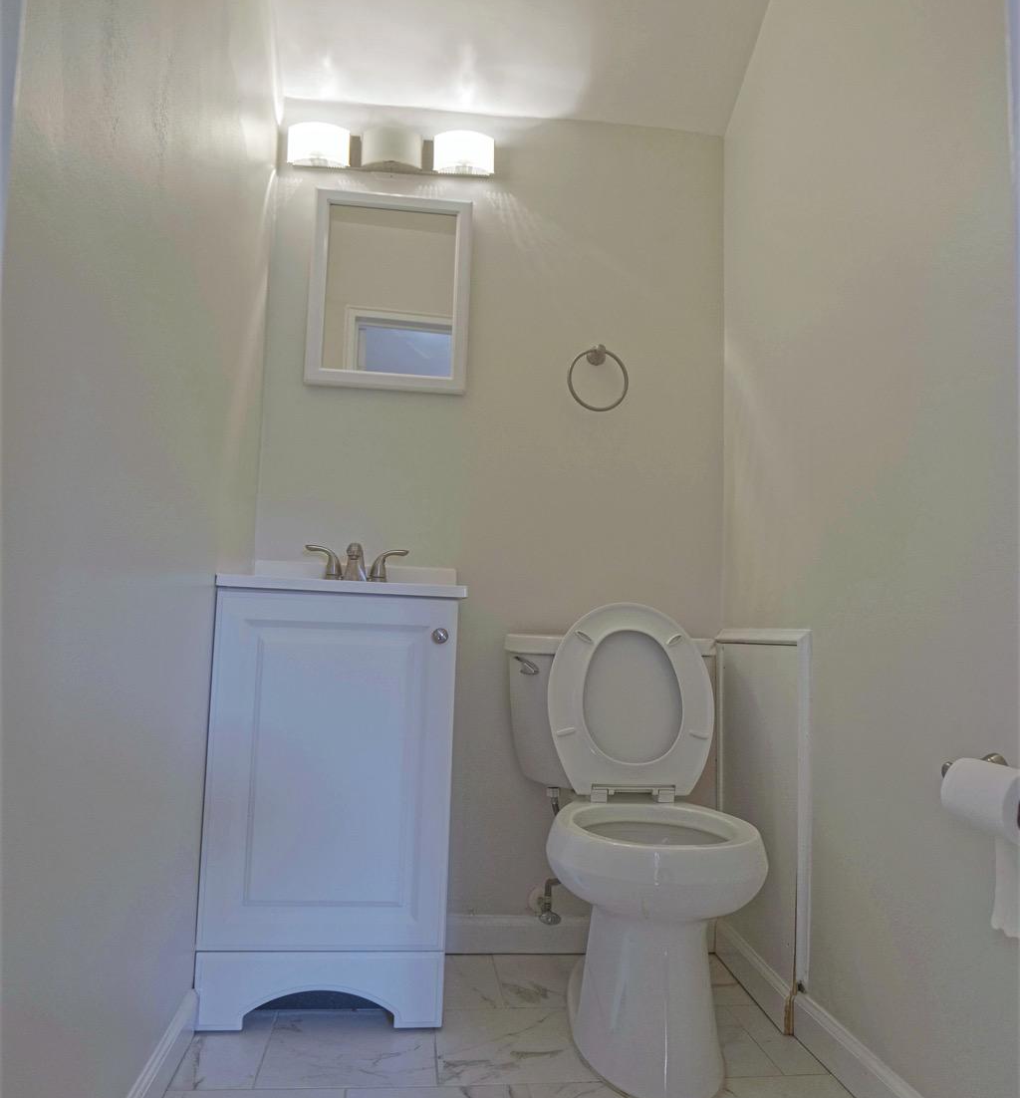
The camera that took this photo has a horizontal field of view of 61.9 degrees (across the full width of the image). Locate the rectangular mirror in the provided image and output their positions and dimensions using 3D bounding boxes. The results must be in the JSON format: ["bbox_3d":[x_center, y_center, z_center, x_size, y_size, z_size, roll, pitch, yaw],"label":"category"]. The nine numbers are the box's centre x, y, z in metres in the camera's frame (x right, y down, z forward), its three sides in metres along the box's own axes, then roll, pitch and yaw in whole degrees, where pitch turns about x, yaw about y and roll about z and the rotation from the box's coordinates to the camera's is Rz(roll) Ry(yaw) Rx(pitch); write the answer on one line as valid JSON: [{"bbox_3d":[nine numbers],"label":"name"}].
[{"bbox_3d":[-0.296,-0.632,2.110,0.384,0.490,0.035,3,-6,-7],"label":"rectangular mirror"}]

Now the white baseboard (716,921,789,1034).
[{"bbox_3d":[0.514,0.916,1.855,0.018,0.084,0.413,3,-6,-7],"label":"white baseboard"}]

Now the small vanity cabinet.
[{"bbox_3d":[-0.361,0.500,1.819,0.480,0.847,0.385,3,-6,-7],"label":"small vanity cabinet"}]

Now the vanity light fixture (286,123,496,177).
[{"bbox_3d":[-0.292,-0.984,2.113,0.508,0.087,0.095,3,-6,-7],"label":"vanity light fixture"}]

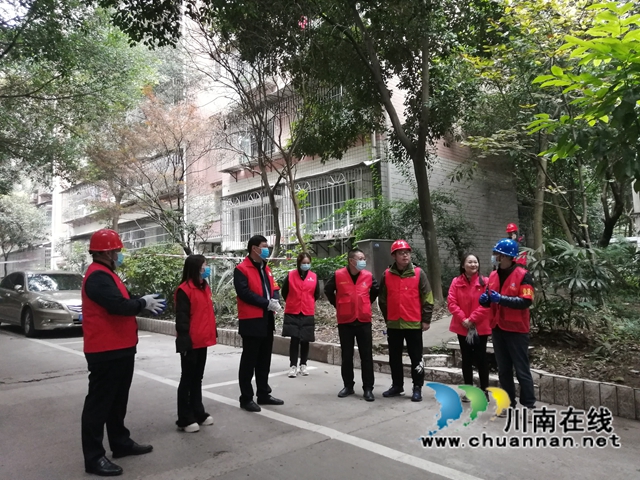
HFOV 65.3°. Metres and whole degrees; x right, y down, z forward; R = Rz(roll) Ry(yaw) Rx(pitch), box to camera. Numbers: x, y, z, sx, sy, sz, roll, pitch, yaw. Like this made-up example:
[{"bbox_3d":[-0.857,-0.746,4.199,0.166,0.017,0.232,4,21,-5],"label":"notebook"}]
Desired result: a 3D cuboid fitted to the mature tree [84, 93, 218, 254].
[{"bbox_3d":[-4.726,-1.164,14.000,3.700,5.900,3.600,0,-2,0],"label":"mature tree"}]

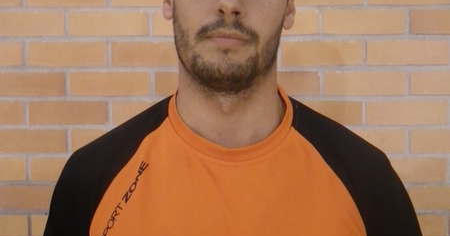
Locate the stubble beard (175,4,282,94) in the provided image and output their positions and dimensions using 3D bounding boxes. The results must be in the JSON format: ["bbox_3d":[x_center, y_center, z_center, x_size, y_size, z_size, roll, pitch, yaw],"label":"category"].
[{"bbox_3d":[0.004,-0.091,0.620,0.142,0.115,0.100,5,1,0],"label":"stubble beard"}]

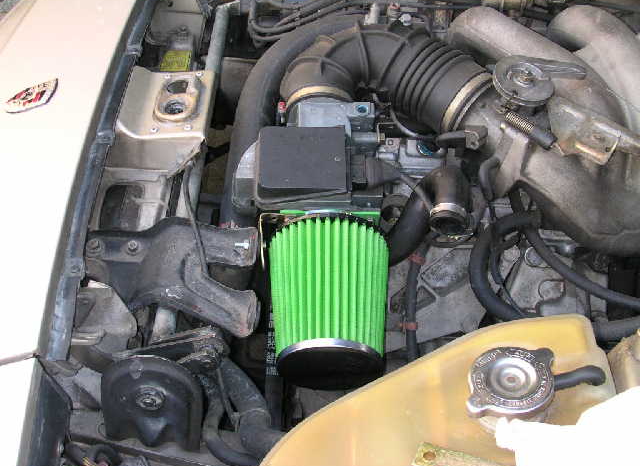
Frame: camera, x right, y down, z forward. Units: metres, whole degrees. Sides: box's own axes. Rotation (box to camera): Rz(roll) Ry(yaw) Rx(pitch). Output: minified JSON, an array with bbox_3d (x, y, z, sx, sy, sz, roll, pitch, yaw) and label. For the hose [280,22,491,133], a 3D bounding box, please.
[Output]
[{"bbox_3d":[0.077,-0.185,1.080,0.235,0.085,0.095,0,46,0],"label":"hose"}]

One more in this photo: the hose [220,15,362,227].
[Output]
[{"bbox_3d":[-0.031,-0.144,1.150,0.170,0.085,0.300,0,46,0],"label":"hose"}]

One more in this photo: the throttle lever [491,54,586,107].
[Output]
[{"bbox_3d":[0.250,-0.172,1.030,0.104,0.020,0.060,-1,52,1],"label":"throttle lever"}]

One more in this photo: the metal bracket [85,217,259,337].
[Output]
[{"bbox_3d":[-0.156,0.049,0.950,0.168,0.065,0.105,0,46,0],"label":"metal bracket"}]

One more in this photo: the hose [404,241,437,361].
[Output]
[{"bbox_3d":[0.118,0.078,1.060,0.027,0.145,0.018,12,7,0],"label":"hose"}]

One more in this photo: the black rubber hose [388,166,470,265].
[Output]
[{"bbox_3d":[0.123,-0.022,1.040,0.095,0.085,0.075,0,46,0],"label":"black rubber hose"}]

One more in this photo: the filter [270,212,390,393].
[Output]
[{"bbox_3d":[0.011,0.073,0.943,0.130,0.130,0.145,0,58,0],"label":"filter"}]

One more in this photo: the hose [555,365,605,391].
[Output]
[{"bbox_3d":[0.210,0.117,0.730,0.041,0.017,0.014,0,46,0],"label":"hose"}]

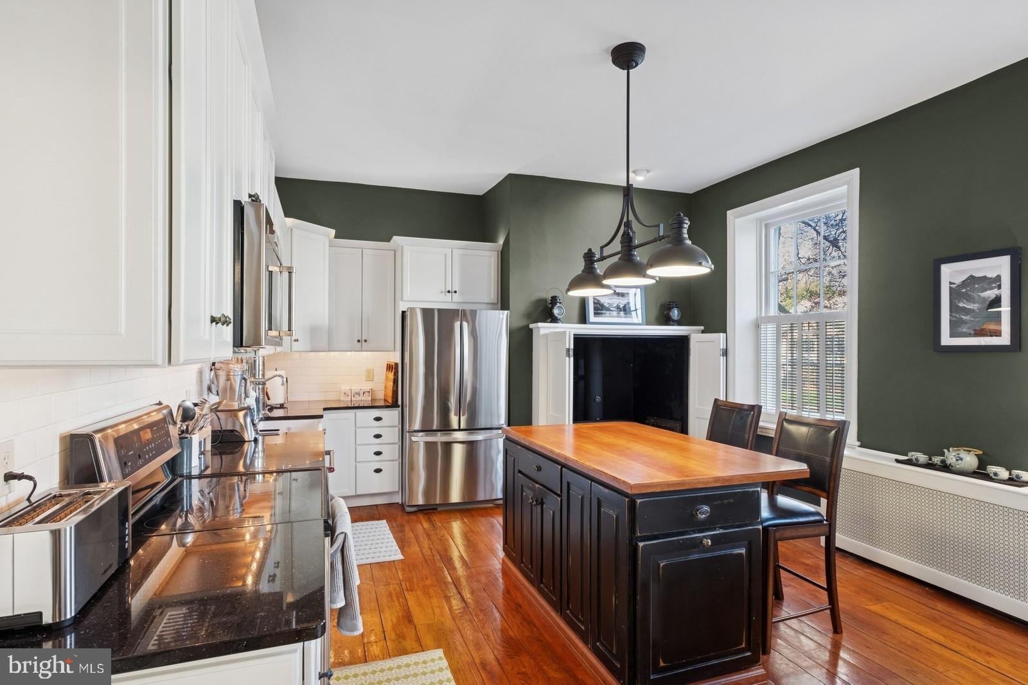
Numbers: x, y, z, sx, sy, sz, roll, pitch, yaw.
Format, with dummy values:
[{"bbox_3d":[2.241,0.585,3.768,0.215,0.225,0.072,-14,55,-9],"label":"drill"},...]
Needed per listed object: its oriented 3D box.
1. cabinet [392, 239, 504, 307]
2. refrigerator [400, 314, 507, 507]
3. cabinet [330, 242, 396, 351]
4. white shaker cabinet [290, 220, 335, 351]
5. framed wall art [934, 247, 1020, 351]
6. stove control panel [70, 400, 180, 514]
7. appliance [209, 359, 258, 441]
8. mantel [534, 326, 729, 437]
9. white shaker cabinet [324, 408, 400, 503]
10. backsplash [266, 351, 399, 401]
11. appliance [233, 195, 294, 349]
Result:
[{"bbox_3d":[-0.684,-0.623,5.029,1.000,0.630,0.590,0,0,-18],"label":"cabinet"},{"bbox_3d":[-0.593,0.578,4.884,0.910,1.745,0.820,0,0,-18],"label":"refrigerator"},{"bbox_3d":[-1.450,-0.426,4.877,0.590,1.010,0.340,0,0,-18],"label":"cabinet"},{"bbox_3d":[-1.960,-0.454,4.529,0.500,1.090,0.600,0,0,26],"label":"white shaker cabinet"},{"bbox_3d":[2.713,-0.237,3.030,0.040,0.580,0.415,0,0,-20],"label":"framed wall art"},{"bbox_3d":[-1.279,0.397,1.748,0.110,0.295,0.745,0,0,-20],"label":"stove control panel"},{"bbox_3d":[-1.607,0.326,2.944,0.220,0.455,0.220,0,0,-20],"label":"appliance"},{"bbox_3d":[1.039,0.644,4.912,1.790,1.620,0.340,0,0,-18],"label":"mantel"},{"bbox_3d":[-1.410,1.009,4.766,0.640,0.860,0.570,0,0,-18],"label":"white shaker cabinet"},{"bbox_3d":[-1.756,0.324,4.946,1.200,0.485,0.020,0,0,-18],"label":"backsplash"},{"bbox_3d":[-1.073,-0.200,1.838,0.490,0.435,0.765,0,0,-20],"label":"appliance"}]

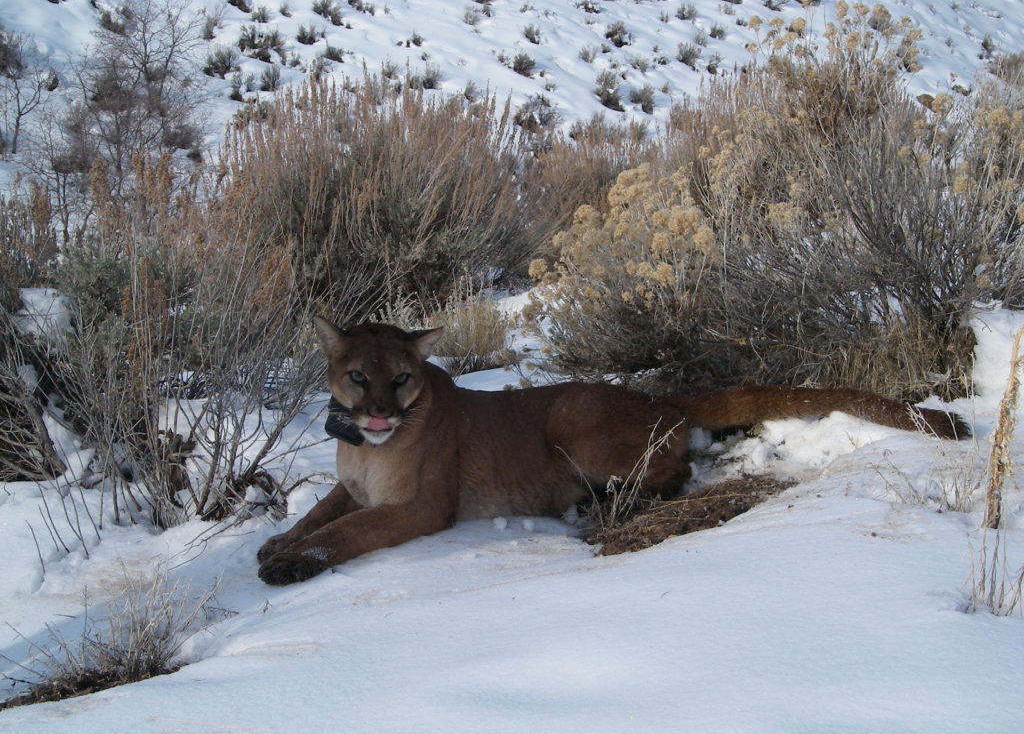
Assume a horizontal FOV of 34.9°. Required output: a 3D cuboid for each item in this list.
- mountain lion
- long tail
[{"bbox_3d":[0.260,0.050,3.452,1.813,0.450,0.460,-7,15,-29],"label":"mountain lion"},{"bbox_3d":[0.734,0.105,3.770,0.738,0.115,0.130,-4,14,-16],"label":"long tail"}]

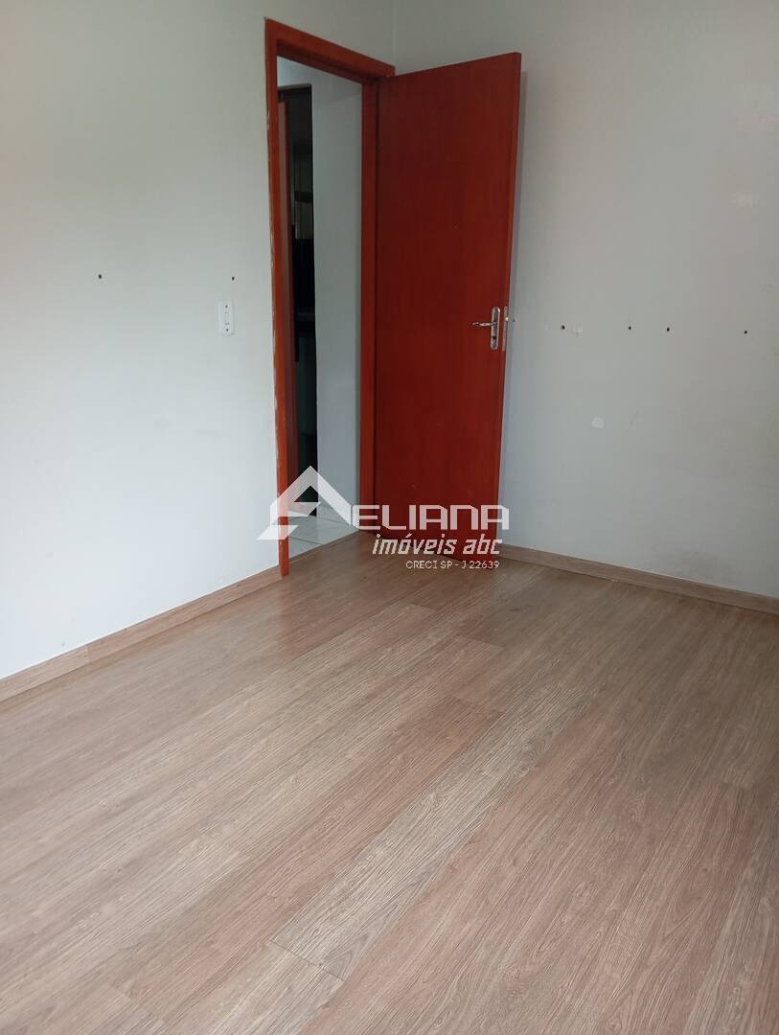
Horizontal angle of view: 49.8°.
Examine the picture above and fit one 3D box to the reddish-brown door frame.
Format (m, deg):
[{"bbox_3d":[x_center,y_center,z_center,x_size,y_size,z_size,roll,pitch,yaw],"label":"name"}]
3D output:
[{"bbox_3d":[-0.280,-0.874,3.715,0.140,2.163,0.855,11,19,32],"label":"reddish-brown door frame"}]

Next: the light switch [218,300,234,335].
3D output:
[{"bbox_3d":[-0.602,-0.736,3.095,0.013,0.119,0.073,11,19,31],"label":"light switch"}]

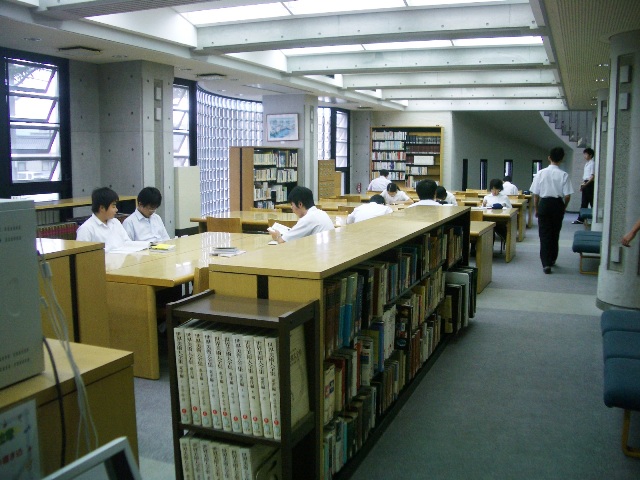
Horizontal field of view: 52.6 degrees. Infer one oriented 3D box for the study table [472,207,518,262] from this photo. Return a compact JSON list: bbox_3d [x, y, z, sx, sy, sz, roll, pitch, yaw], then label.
[{"bbox_3d":[2.102,-0.126,10.105,1.826,0.706,1.234,3,8,22],"label":"study table"}]

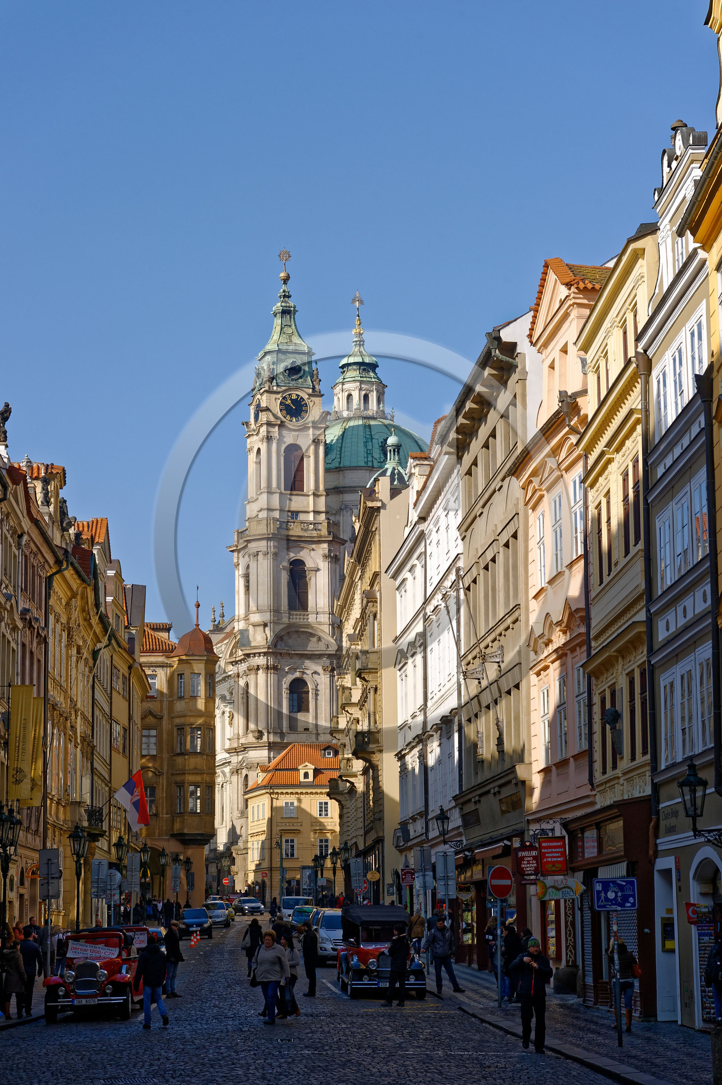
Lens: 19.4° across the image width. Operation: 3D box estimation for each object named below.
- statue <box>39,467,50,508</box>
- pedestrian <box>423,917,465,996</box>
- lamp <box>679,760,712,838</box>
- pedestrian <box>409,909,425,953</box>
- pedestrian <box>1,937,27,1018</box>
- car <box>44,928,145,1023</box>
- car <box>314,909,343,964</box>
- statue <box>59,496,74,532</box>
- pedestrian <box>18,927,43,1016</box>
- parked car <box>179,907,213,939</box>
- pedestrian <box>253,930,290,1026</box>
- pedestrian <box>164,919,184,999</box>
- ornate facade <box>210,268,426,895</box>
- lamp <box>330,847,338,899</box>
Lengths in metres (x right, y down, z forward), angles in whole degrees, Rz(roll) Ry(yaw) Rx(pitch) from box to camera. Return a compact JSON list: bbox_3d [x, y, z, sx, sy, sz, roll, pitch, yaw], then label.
[{"bbox_3d":[-13.050,-2.281,87.149,0.500,1.650,0.500,0,-10,-3],"label":"statue"},{"bbox_3d":[1.885,9.452,48.253,0.880,1.720,0.480,-6,-11,26],"label":"pedestrian"},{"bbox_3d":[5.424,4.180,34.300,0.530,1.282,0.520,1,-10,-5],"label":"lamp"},{"bbox_3d":[1.897,13.258,71.500,0.540,1.654,0.380,1,-10,-5],"label":"pedestrian"},{"bbox_3d":[-7.167,9.025,43.644,0.420,1.600,0.500,9,-14,-44],"label":"pedestrian"},{"bbox_3d":[-5.545,9.116,44.734,1.730,1.820,4.400,0,-10,-1],"label":"car"},{"bbox_3d":[-0.590,13.160,70.360,1.920,1.800,4.750,0,-10,-4],"label":"car"},{"bbox_3d":[-13.555,-1.318,97.149,0.600,1.650,0.700,0,-10,-3],"label":"statue"},{"bbox_3d":[-6.522,8.487,41.753,0.460,1.720,0.340,-3,-10,11],"label":"pedestrian"},{"bbox_3d":[-8.276,19.097,105.572,1.650,1.430,3.950,0,-10,-4],"label":"parked car"},{"bbox_3d":[-1.685,8.052,39.152,0.620,1.690,0.520,-4,-11,17],"label":"pedestrian"},{"bbox_3d":[-4.290,9.553,48.457,0.420,1.760,0.450,-2,-10,10],"label":"pedestrian"},{"bbox_3d":[-6.246,5.979,264.501,27.000,77.500,31.000,2,-11,-14],"label":"ornate facade"},{"bbox_3d":[-1.304,16.987,102.391,0.460,4.400,0.460,0,-10,-4],"label":"lamp"}]

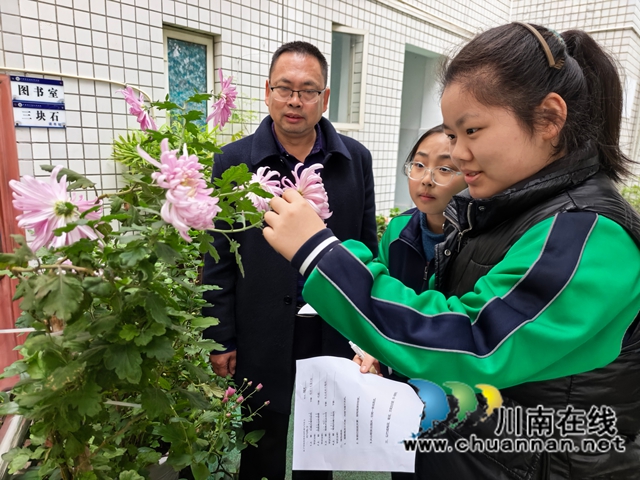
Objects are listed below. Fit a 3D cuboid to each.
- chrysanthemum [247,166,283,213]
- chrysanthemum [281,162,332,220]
[{"bbox_3d":[-0.093,-0.081,0.715,0.070,0.077,0.050,7,12,24],"label":"chrysanthemum"},{"bbox_3d":[-0.019,-0.074,0.690,0.085,0.095,0.058,13,16,43],"label":"chrysanthemum"}]

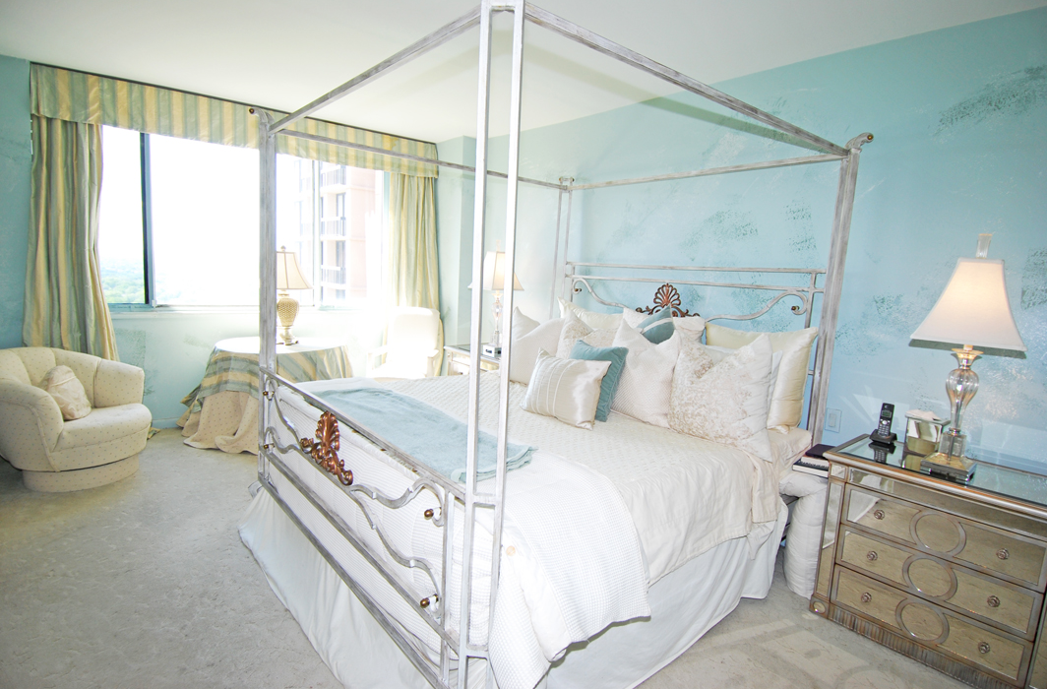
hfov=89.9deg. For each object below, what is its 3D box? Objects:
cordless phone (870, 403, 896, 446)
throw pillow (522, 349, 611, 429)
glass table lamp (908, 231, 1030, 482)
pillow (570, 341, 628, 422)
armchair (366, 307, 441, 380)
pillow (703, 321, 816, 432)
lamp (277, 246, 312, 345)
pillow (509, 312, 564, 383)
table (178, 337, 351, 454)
[{"bbox_3d":[1.736,0.375,2.526,0.100,0.178,0.090,-2,9,-36],"label":"cordless phone"},{"bbox_3d":[0.238,0.209,2.726,0.510,0.360,0.150,10,-11,42],"label":"throw pillow"},{"bbox_3d":[1.799,0.042,2.123,0.370,0.950,0.370,-4,10,-41],"label":"glass table lamp"},{"bbox_3d":[0.406,0.183,2.818,0.150,0.410,0.400,22,-7,-42],"label":"pillow"},{"bbox_3d":[-1.145,0.204,4.980,0.640,1.000,0.720,3,7,3],"label":"armchair"},{"bbox_3d":[1.239,0.154,2.874,0.190,0.540,0.620,15,-3,-42],"label":"pillow"},{"bbox_3d":[-2.041,-0.421,4.530,0.440,0.830,0.440,-4,10,-41],"label":"lamp"},{"bbox_3d":[0.105,0.021,3.537,0.180,0.520,0.520,19,-5,-42],"label":"pillow"},{"bbox_3d":[-2.043,0.366,4.496,1.360,0.710,1.360,-4,10,-41],"label":"table"}]

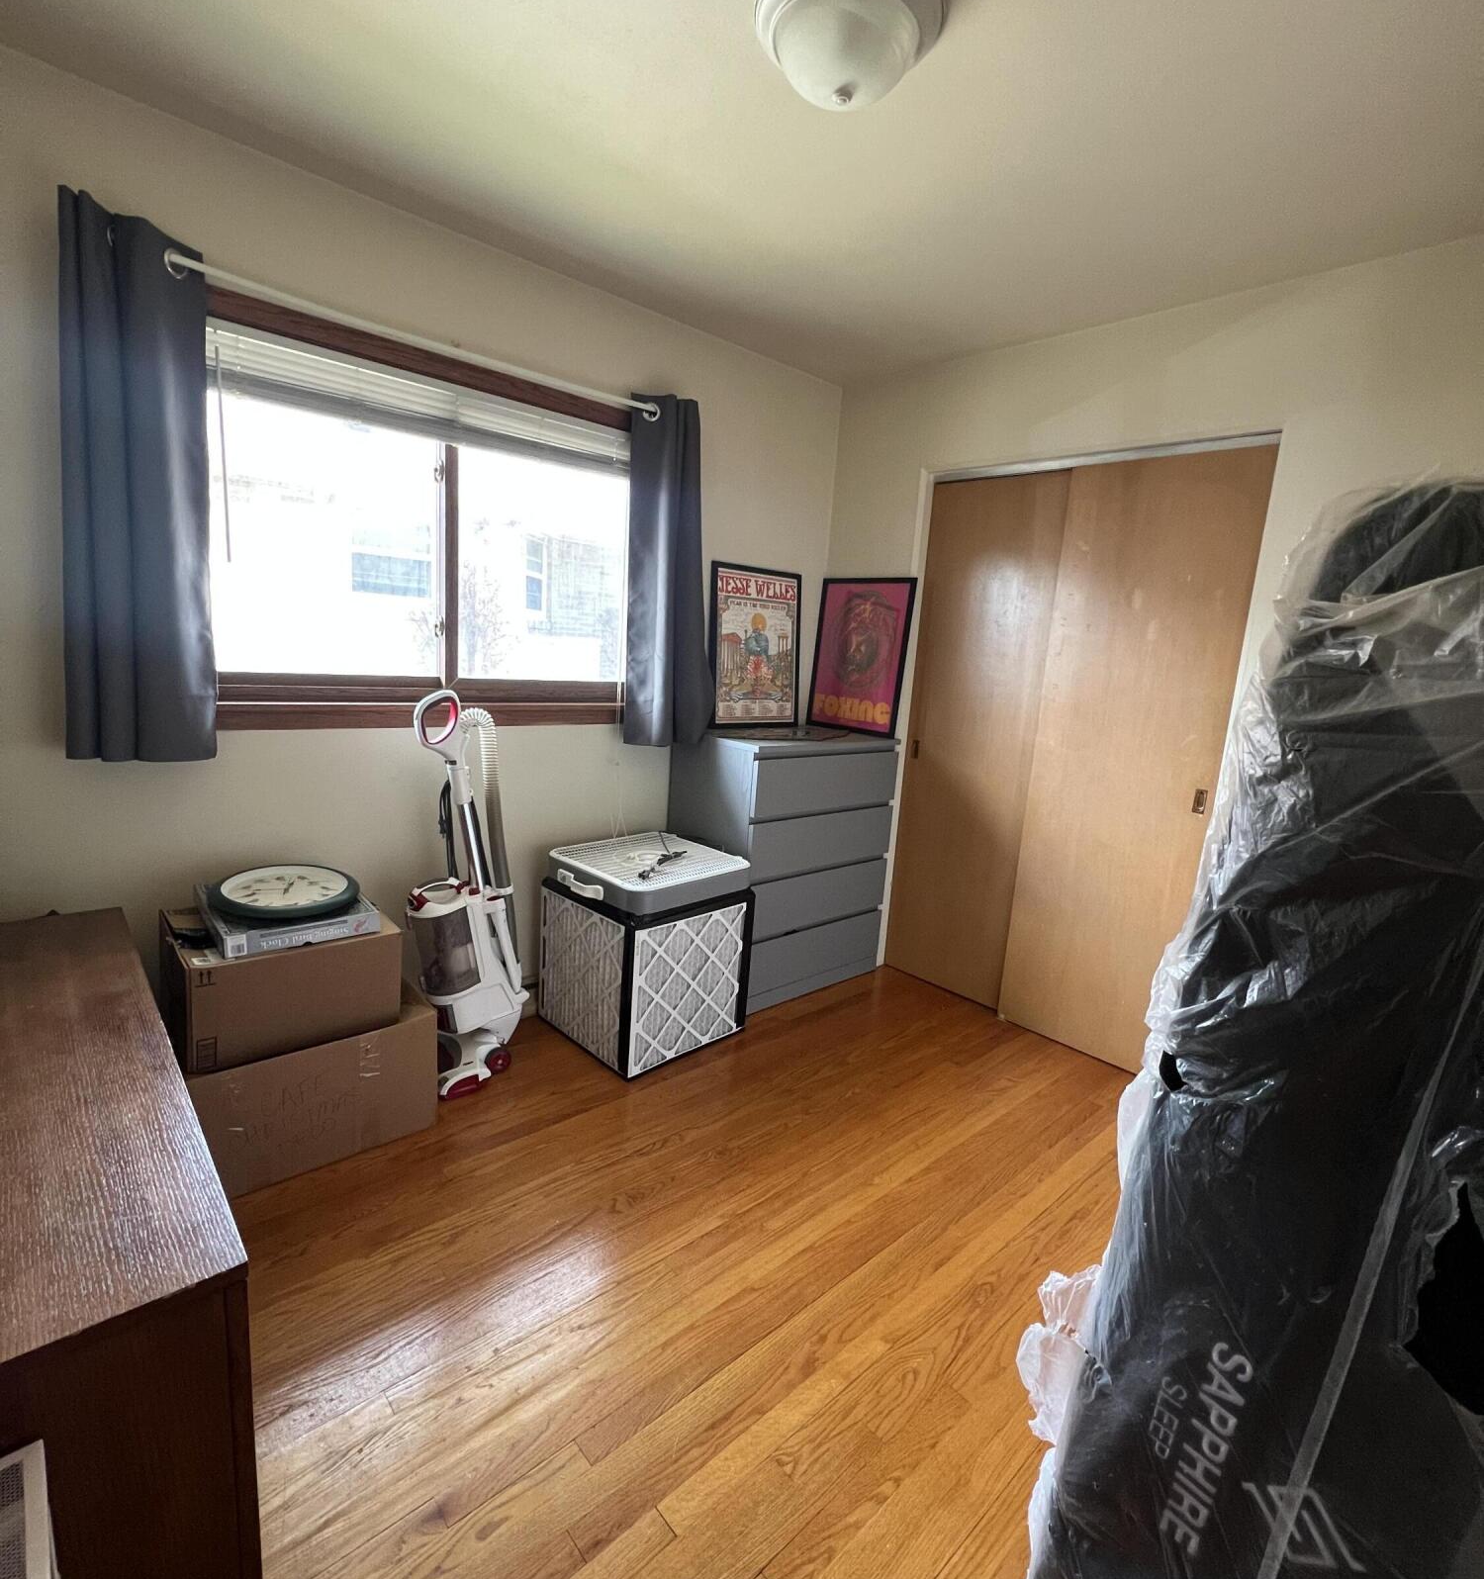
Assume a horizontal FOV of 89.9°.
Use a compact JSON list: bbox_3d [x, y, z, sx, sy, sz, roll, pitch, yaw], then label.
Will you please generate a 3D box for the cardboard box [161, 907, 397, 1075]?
[{"bbox_3d":[-1.174,0.467,1.920,0.440,0.250,0.390,-6,15,-41],"label":"cardboard box"}]

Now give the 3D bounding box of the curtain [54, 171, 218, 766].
[{"bbox_3d":[-1.332,-0.631,1.639,0.306,1.140,0.120,-6,15,-41],"label":"curtain"}]

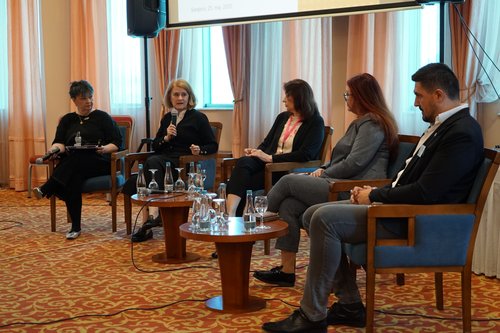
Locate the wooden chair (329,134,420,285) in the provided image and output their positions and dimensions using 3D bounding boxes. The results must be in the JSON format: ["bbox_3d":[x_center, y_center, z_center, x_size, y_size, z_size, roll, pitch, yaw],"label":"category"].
[{"bbox_3d":[0.656,0.259,4.973,0.645,0.905,0.575,-3,6,-19],"label":"wooden chair"}]

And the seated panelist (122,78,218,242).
[{"bbox_3d":[-0.676,-0.076,6.523,0.590,1.290,0.810,2,6,26],"label":"seated panelist"}]

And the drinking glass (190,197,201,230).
[{"bbox_3d":[-0.284,0.252,4.348,0.072,0.165,0.072,-1,6,0],"label":"drinking glass"}]

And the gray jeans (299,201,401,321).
[{"bbox_3d":[0.588,0.447,3.987,0.660,0.600,0.440,0,6,1],"label":"gray jeans"}]

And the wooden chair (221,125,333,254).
[{"bbox_3d":[0.197,0.156,6.046,0.620,0.905,0.609,-4,7,-35],"label":"wooden chair"}]

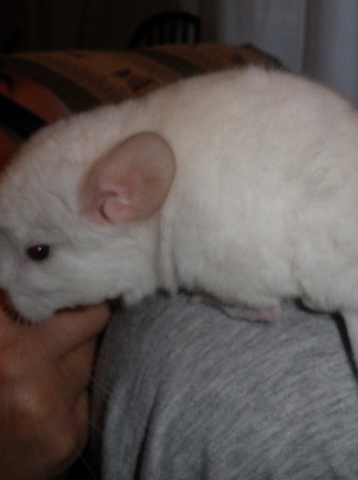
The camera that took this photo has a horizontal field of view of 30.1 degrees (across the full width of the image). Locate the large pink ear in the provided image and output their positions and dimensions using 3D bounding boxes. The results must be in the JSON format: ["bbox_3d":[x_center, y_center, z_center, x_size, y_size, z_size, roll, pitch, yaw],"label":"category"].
[{"bbox_3d":[-0.025,-0.029,0.325,0.039,0.056,0.020,41,5,12],"label":"large pink ear"}]

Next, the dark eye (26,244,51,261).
[{"bbox_3d":[-0.069,0.006,0.327,0.012,0.009,0.007,-3,6,18],"label":"dark eye"}]

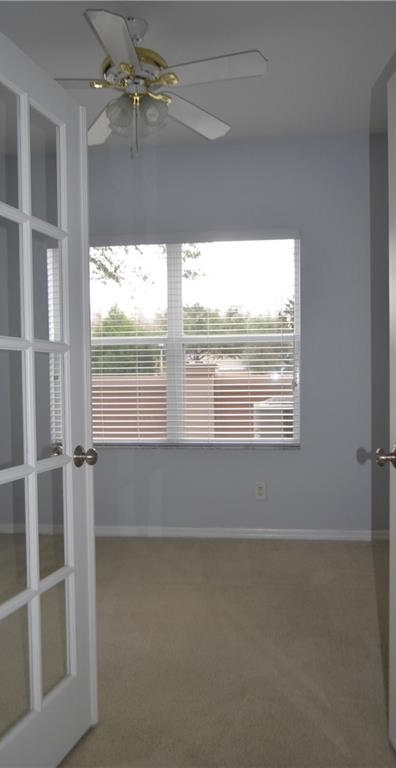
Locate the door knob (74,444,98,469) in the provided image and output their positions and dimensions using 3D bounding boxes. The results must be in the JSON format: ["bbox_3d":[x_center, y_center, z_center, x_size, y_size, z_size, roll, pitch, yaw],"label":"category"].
[{"bbox_3d":[-0.348,0.230,1.812,0.062,0.066,0.066,0,2,18],"label":"door knob"}]

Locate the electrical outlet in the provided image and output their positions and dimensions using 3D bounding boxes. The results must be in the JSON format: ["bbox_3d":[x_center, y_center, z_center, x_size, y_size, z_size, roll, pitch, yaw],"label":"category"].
[{"bbox_3d":[0.430,0.741,3.954,0.073,0.117,0.013,-1,1,4],"label":"electrical outlet"}]

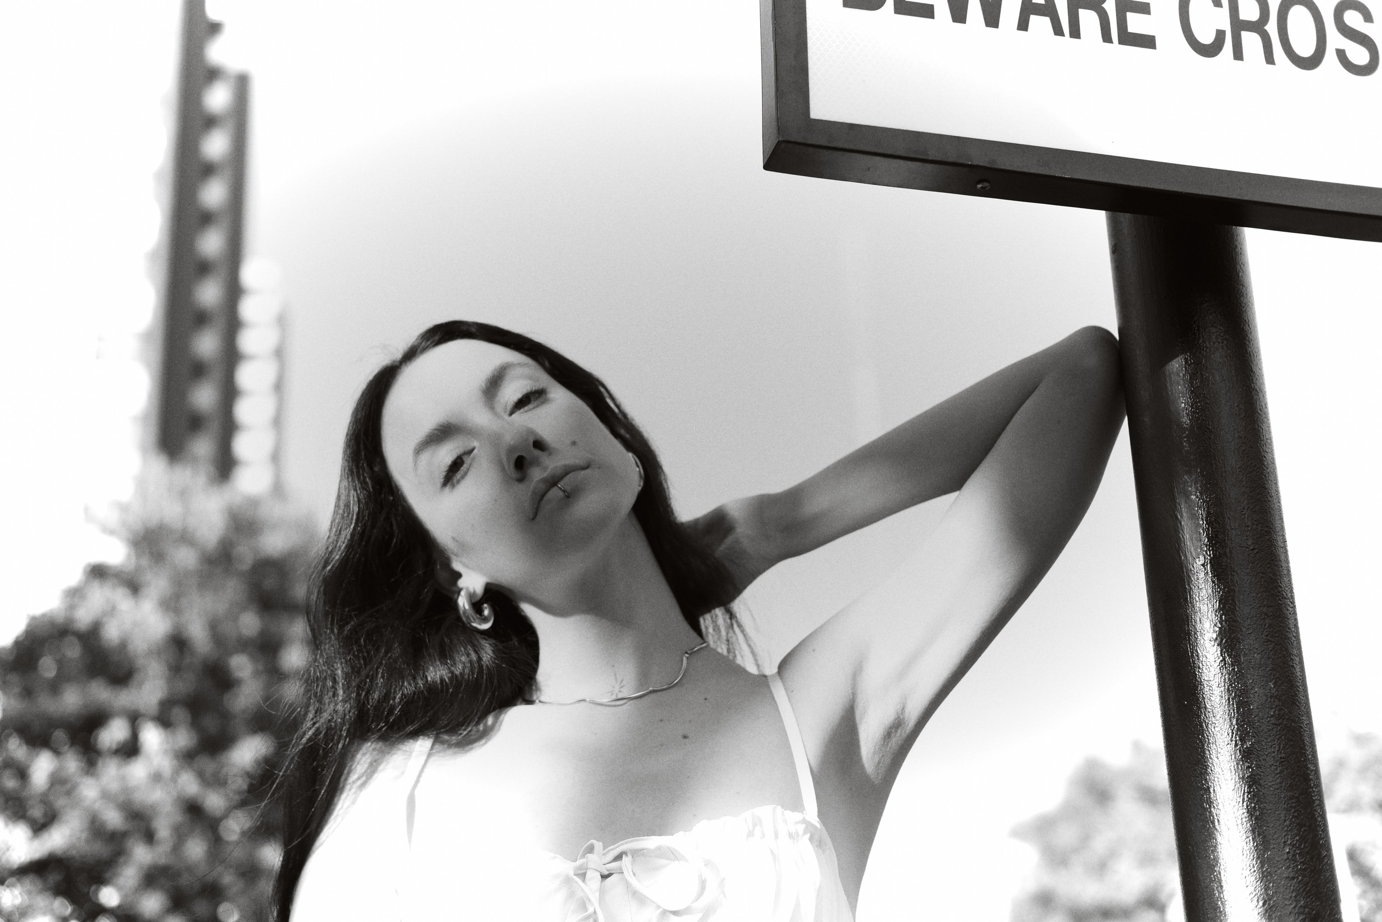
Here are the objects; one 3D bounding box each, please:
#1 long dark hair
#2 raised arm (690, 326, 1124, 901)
[{"bbox_3d":[-0.121,0.109,1.380,0.320,0.400,0.250,-1,-21,-2],"label":"long dark hair"},{"bbox_3d":[0.147,0.100,1.375,0.295,0.370,0.180,-2,-21,-1],"label":"raised arm"}]

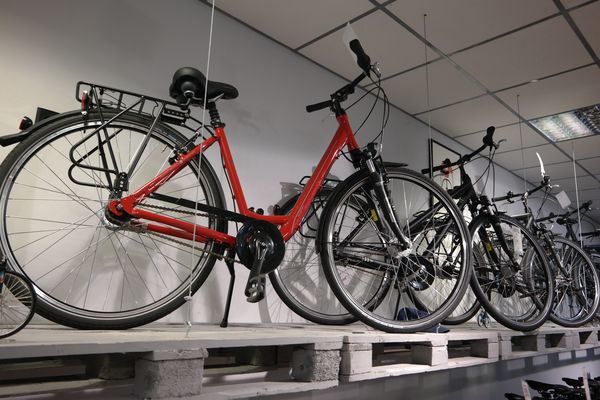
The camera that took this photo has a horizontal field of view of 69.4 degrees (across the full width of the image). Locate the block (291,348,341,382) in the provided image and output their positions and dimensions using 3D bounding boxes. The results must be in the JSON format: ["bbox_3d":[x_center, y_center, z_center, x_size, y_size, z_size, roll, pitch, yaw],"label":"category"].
[{"bbox_3d":[0.051,0.547,1.442,0.138,0.079,0.100,14,-17,-41],"label":"block"}]

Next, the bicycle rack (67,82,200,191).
[{"bbox_3d":[-0.566,-0.179,1.491,0.410,0.350,0.150,9,-20,-27],"label":"bicycle rack"}]

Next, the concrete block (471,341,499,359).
[{"bbox_3d":[0.954,0.770,2.251,0.138,0.079,0.100,14,-17,-41],"label":"concrete block"}]

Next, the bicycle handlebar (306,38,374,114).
[{"bbox_3d":[0.167,-0.531,1.992,0.170,0.140,0.610,6,-18,-16],"label":"bicycle handlebar"}]

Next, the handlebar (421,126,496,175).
[{"bbox_3d":[1.003,-0.293,2.757,0.150,0.110,0.630,9,-23,-24],"label":"handlebar"}]

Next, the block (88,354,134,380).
[{"bbox_3d":[-0.567,0.501,1.345,0.138,0.079,0.140,14,-17,-41],"label":"block"}]

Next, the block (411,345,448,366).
[{"bbox_3d":[0.569,0.673,1.905,0.138,0.079,0.100,14,-17,-41],"label":"block"}]

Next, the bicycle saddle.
[{"bbox_3d":[-0.362,-0.427,1.683,0.260,0.120,0.200,9,-20,-27],"label":"bicycle saddle"}]

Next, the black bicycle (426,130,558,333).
[{"bbox_3d":[0.738,0.176,2.553,1.830,1.100,0.610,5,-20,-11],"label":"black bicycle"}]

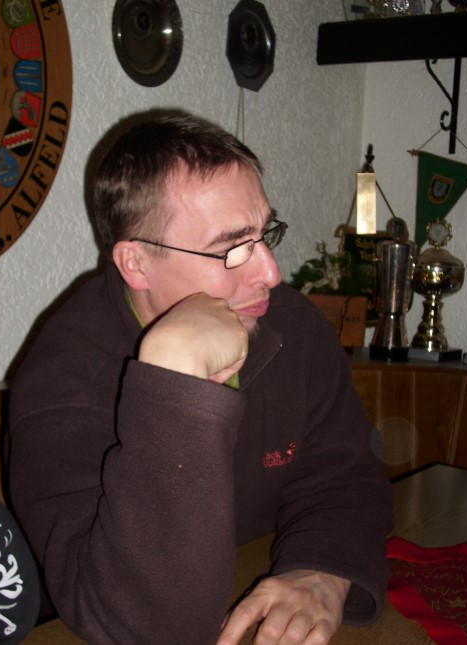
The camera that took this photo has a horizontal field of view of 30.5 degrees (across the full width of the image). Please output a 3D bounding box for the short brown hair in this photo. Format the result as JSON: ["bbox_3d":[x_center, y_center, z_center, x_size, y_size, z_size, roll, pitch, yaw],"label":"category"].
[{"bbox_3d":[-0.064,-0.151,0.970,0.197,0.165,0.165,11,20,27],"label":"short brown hair"}]

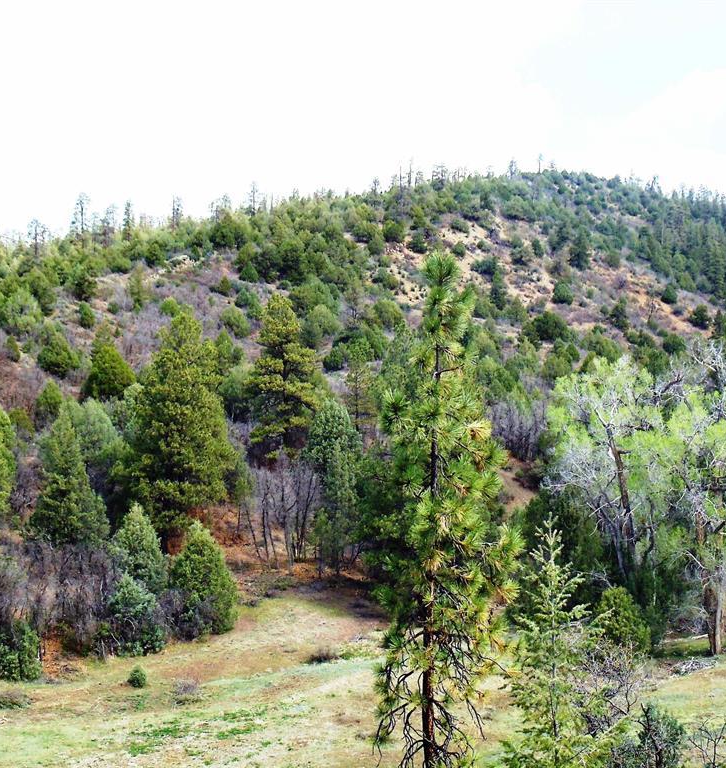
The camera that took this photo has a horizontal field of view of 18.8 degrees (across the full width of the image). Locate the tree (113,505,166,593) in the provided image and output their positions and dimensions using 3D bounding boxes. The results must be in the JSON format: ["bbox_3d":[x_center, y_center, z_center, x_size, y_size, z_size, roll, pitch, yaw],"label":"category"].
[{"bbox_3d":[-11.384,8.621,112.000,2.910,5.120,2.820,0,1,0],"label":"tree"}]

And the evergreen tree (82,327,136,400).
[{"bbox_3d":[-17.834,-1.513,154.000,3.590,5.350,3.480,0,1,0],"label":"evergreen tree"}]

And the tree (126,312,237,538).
[{"bbox_3d":[-9.977,2.460,121.000,5.960,12.820,5.780,0,1,0],"label":"tree"}]

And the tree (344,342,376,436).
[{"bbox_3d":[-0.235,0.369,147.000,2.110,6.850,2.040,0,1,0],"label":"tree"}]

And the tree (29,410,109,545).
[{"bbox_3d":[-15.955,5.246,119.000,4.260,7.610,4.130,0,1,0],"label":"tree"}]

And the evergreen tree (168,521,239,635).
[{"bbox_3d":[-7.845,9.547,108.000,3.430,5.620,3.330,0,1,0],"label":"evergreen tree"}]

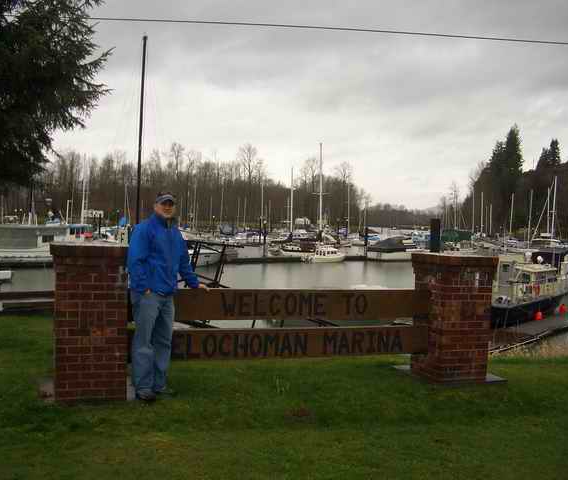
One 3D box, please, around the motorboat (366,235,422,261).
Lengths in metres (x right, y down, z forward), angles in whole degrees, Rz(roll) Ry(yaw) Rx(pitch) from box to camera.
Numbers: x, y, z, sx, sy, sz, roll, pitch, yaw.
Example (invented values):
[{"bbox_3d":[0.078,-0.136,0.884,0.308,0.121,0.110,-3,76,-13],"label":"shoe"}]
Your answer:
[{"bbox_3d":[12.296,0.942,72.799,6.200,2.726,2.400,2,2,-10],"label":"motorboat"}]

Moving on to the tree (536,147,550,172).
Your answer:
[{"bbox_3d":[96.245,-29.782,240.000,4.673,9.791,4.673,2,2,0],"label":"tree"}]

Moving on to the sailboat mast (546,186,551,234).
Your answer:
[{"bbox_3d":[40.057,-4.468,98.000,0.160,7.269,0.160,2,2,0],"label":"sailboat mast"}]

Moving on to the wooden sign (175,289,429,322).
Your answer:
[{"bbox_3d":[0.039,0.636,6.410,3.160,0.287,0.100,2,2,-19],"label":"wooden sign"}]

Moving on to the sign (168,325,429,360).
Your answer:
[{"bbox_3d":[0.026,1.015,6.425,3.160,0.284,0.100,2,2,-19],"label":"sign"}]

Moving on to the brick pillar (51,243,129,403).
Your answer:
[{"bbox_3d":[-1.729,0.696,5.783,0.677,1.303,0.624,1,2,-19],"label":"brick pillar"}]

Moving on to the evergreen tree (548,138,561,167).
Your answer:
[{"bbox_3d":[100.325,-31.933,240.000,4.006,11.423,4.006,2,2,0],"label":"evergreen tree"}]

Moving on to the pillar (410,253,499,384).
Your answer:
[{"bbox_3d":[1.812,0.819,7.006,0.677,1.303,0.624,1,2,-19],"label":"pillar"}]

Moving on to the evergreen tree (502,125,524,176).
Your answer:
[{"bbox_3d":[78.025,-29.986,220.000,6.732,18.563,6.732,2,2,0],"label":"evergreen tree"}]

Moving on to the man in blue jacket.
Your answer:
[{"bbox_3d":[-1.024,0.497,5.640,0.660,1.790,0.420,0,3,-33],"label":"man in blue jacket"}]

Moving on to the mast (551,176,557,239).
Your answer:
[{"bbox_3d":[39.565,-4.918,95.000,0.180,8.809,0.180,2,2,0],"label":"mast"}]

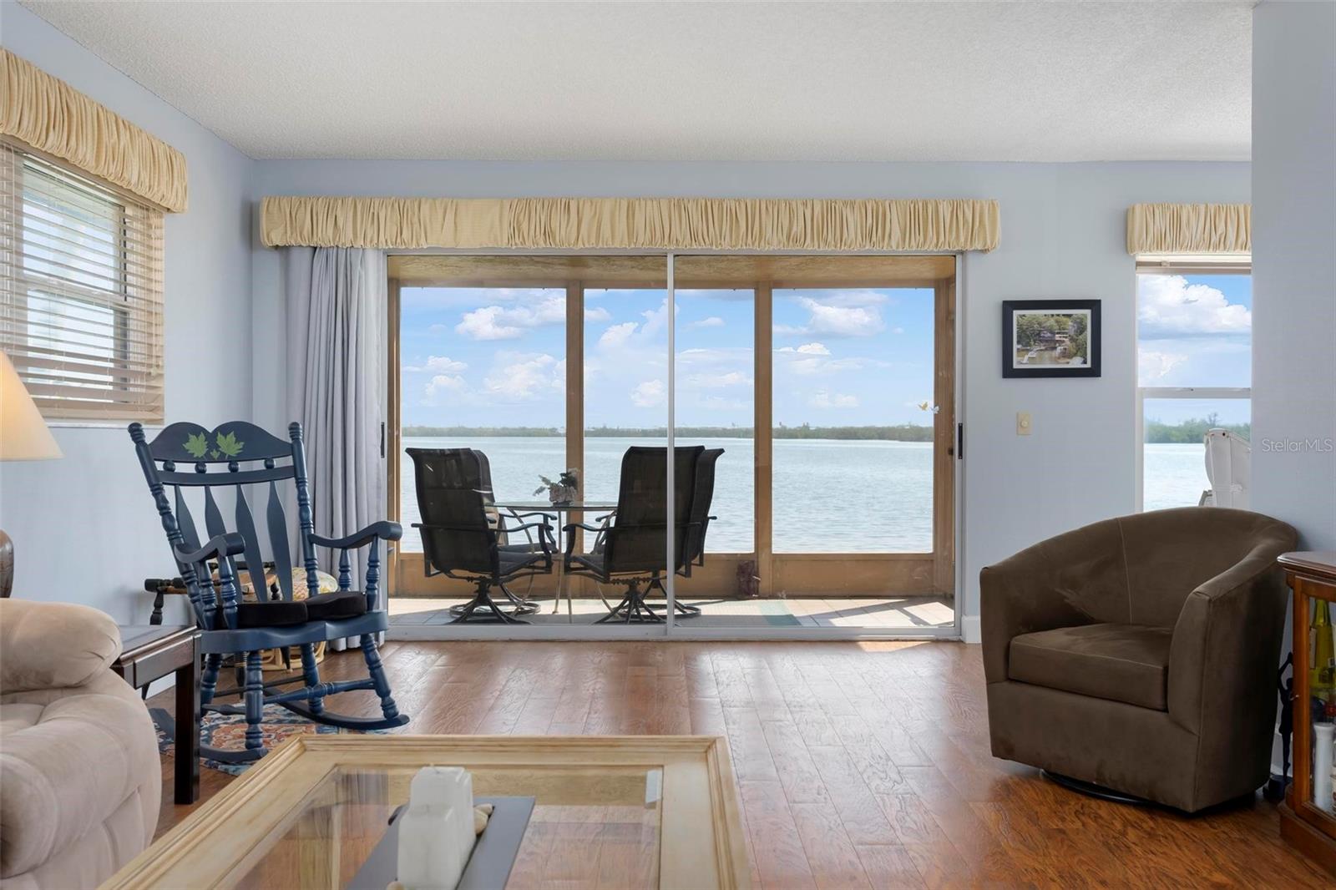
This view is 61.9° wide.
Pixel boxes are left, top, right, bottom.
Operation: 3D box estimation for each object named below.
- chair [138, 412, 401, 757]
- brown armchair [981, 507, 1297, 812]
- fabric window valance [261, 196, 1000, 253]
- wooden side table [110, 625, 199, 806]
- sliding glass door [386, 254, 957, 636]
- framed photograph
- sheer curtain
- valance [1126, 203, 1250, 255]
[{"bbox_3d":[-1.430,0.462,4.014,0.880,1.110,0.670,0,1,39],"label":"chair"},{"bbox_3d":[1.505,0.618,3.446,0.760,0.810,0.730,0,1,-37],"label":"brown armchair"},{"bbox_3d":[-0.185,-1.091,5.550,3.650,0.265,0.160,0,1,0],"label":"fabric window valance"},{"bbox_3d":[-1.665,0.776,2.987,0.610,0.502,0.530,0,1,0],"label":"wooden side table"},{"bbox_3d":[0.018,0.007,5.680,2.940,1.990,0.100,0,1,0],"label":"sliding glass door"},{"bbox_3d":[1.942,-0.536,5.630,0.497,0.395,0.028,0,1,0],"label":"framed photograph"},{"bbox_3d":[-1.643,-0.056,5.470,0.490,2.080,0.130,0,1,0],"label":"sheer curtain"},{"bbox_3d":[2.815,-1.067,5.550,1.000,0.260,0.160,0,1,0],"label":"valance"}]

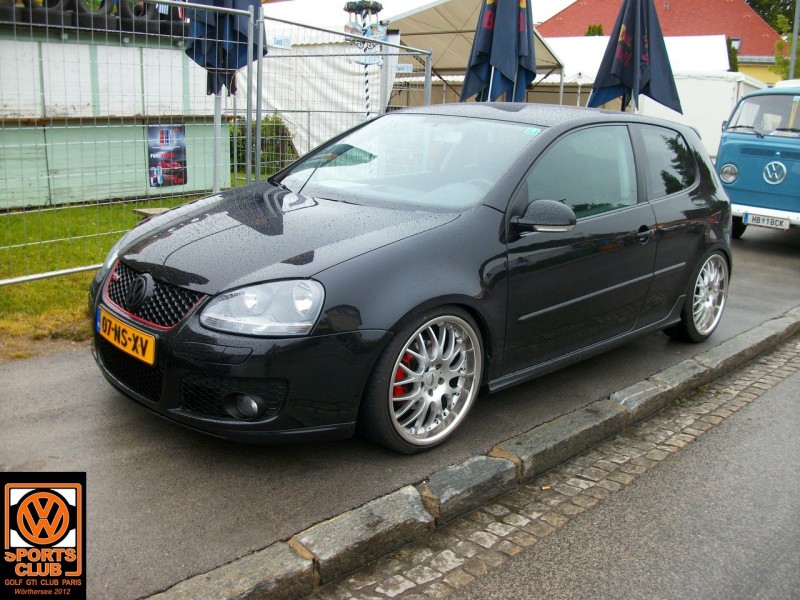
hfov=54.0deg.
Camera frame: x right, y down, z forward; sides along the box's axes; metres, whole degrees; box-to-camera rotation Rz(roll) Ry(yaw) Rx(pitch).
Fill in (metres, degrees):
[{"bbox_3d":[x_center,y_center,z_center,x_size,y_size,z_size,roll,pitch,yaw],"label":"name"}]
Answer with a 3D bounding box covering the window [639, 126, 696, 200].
[{"bbox_3d":[1.561,-0.798,4.546,0.050,0.405,0.670,-14,-1,42],"label":"window"}]

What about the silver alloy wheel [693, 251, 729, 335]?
[{"bbox_3d":[1.891,-0.047,5.009,0.520,0.520,0.210,-11,19,-44],"label":"silver alloy wheel"}]

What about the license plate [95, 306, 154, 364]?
[{"bbox_3d":[-1.077,0.138,3.098,0.520,0.110,0.020,15,16,43],"label":"license plate"}]

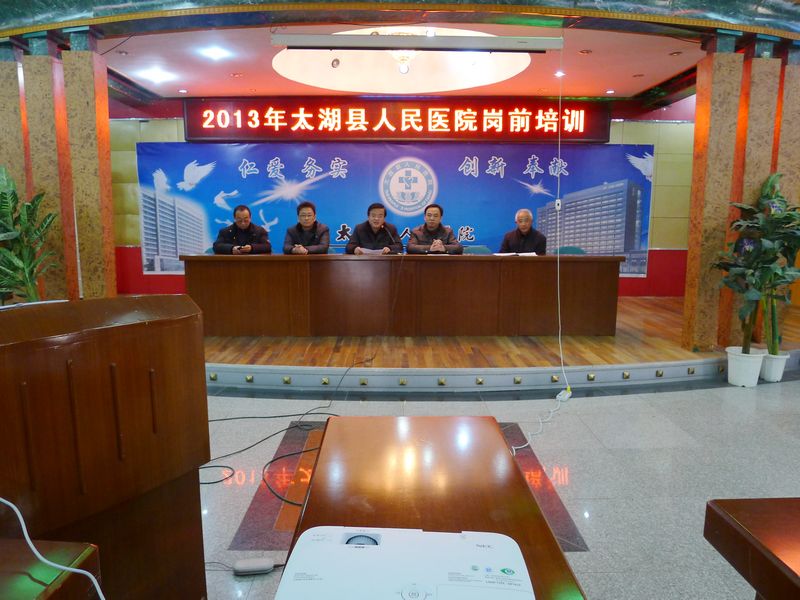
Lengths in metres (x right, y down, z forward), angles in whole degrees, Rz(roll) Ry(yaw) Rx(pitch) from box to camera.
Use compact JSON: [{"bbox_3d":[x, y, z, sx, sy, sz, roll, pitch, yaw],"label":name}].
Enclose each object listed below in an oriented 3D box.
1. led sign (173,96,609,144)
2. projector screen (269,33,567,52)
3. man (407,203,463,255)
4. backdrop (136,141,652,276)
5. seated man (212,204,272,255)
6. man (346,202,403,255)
[{"bbox_3d":[-0.032,-2.324,7.142,5.490,0.570,0.120,0,9,0],"label":"led sign"},{"bbox_3d":[0.133,-2.009,4.337,2.280,0.130,0.110,0,9,0],"label":"projector screen"},{"bbox_3d":[0.345,-0.355,5.635,0.560,1.220,0.750,0,9,0],"label":"man"},{"bbox_3d":[-0.058,-1.188,7.405,6.800,1.740,0.050,0,9,0],"label":"backdrop"},{"bbox_3d":[-1.587,-0.351,5.635,0.570,1.200,0.750,0,9,0],"label":"seated man"},{"bbox_3d":[-0.257,-0.361,5.634,0.560,1.230,0.750,0,9,0],"label":"man"}]

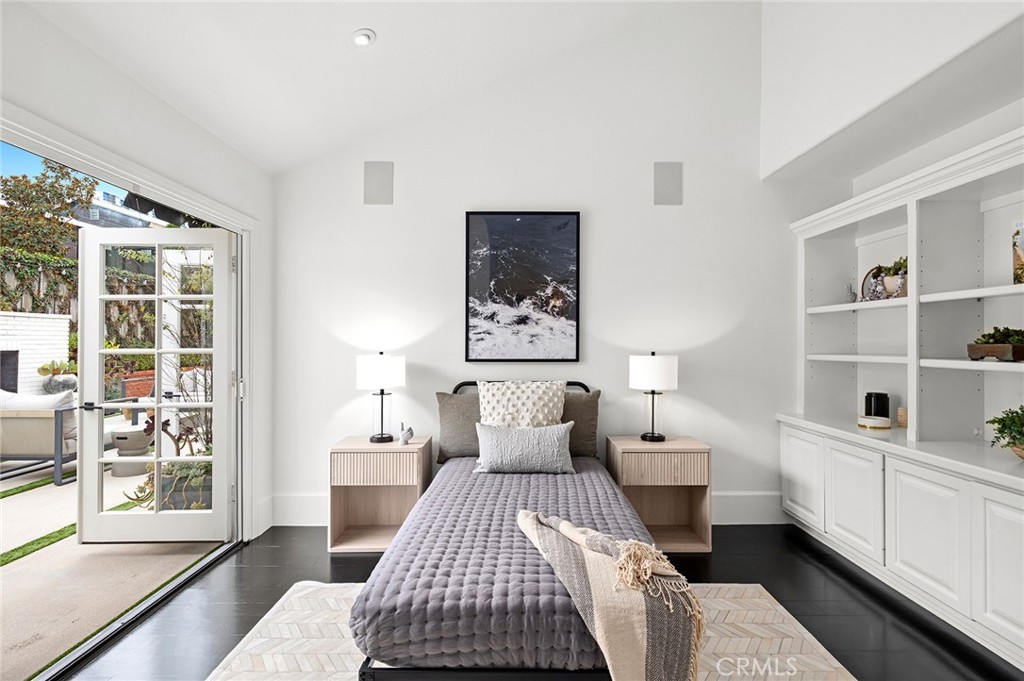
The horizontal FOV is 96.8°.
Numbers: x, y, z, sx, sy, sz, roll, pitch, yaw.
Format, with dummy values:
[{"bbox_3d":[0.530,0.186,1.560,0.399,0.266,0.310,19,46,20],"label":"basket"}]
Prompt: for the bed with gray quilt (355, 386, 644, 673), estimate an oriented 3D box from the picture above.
[{"bbox_3d":[0.043,0.798,2.228,1.020,1.023,1.930,0,0,0],"label":"bed with gray quilt"}]

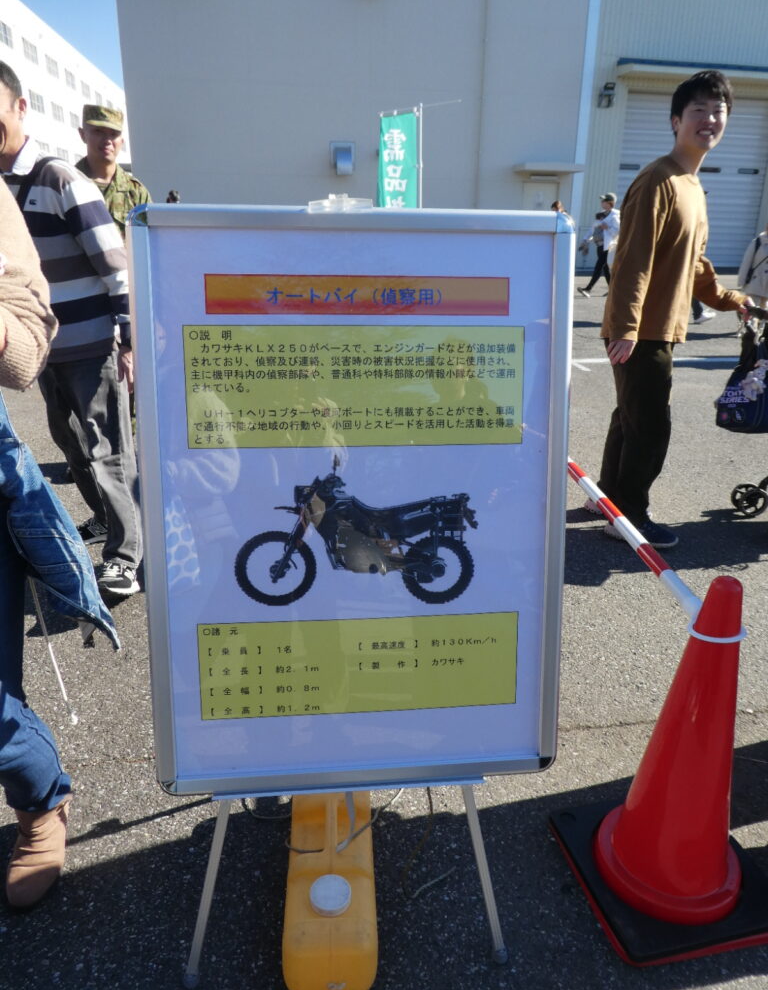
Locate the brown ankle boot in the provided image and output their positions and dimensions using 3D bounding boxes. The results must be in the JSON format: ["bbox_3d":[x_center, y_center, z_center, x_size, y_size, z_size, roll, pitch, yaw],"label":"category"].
[{"bbox_3d":[-0.711,0.684,1.462,0.095,0.160,0.250,-4,20,-11],"label":"brown ankle boot"}]

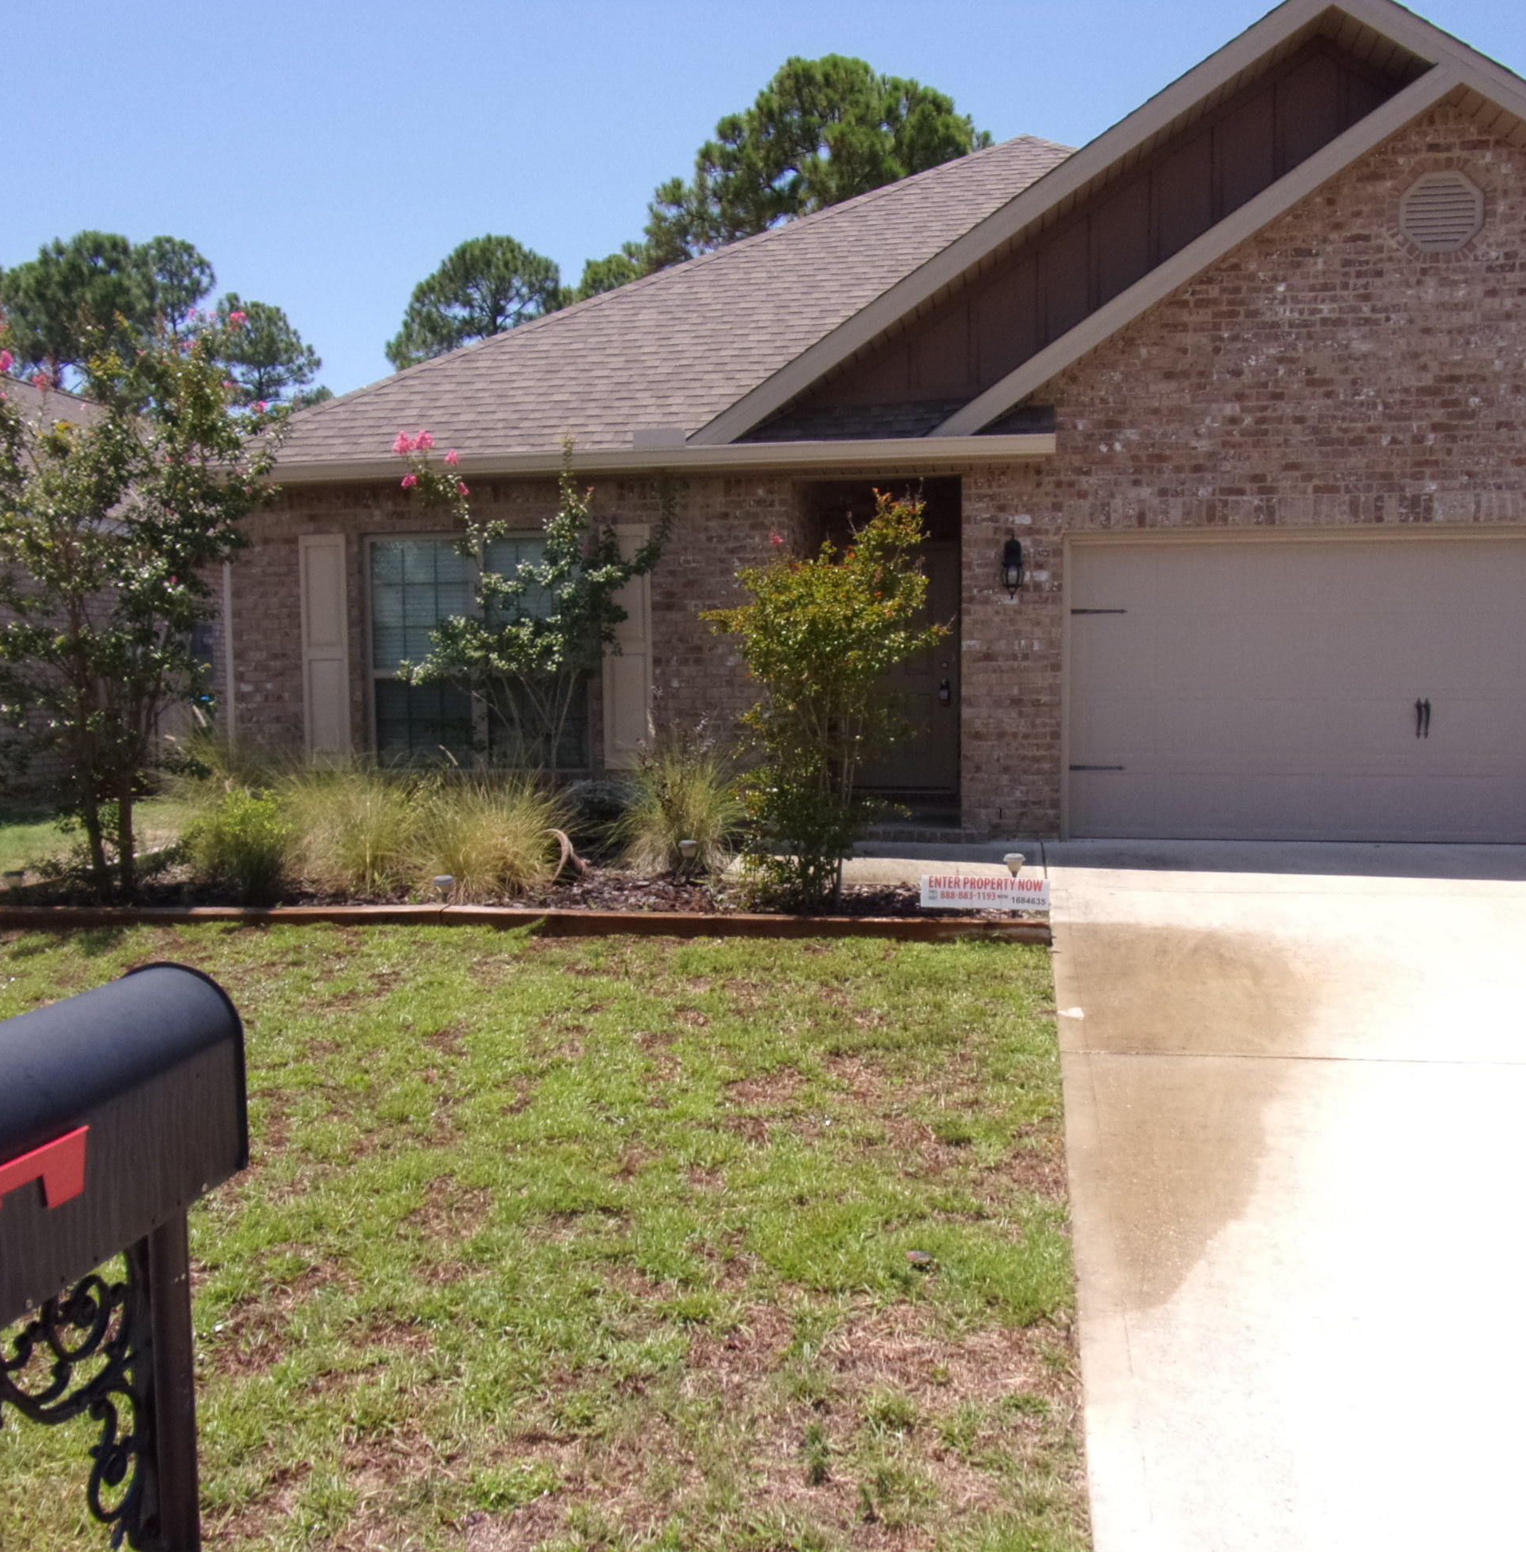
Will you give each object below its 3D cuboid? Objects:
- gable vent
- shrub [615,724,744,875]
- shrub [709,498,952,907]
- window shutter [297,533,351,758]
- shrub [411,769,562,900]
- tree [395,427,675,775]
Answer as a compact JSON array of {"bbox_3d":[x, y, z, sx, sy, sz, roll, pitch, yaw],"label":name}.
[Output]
[{"bbox_3d":[4.599,-3.817,9.715,0.550,0.550,0.060,0,4,9],"label":"gable vent"},{"bbox_3d":[-0.537,0.143,9.250,0.840,0.961,0.820,0,4,9],"label":"shrub"},{"bbox_3d":[0.346,-0.462,8.200,1.350,2.332,1.300,0,4,9],"label":"shrub"},{"bbox_3d":[-3.429,-0.953,11.207,0.380,1.820,0.050,0,4,9],"label":"window shutter"},{"bbox_3d":[-1.623,0.347,8.500,0.900,0.721,0.880,0,4,9],"label":"shrub"},{"bbox_3d":[-1.603,-0.921,9.950,1.850,2.914,1.550,0,4,9],"label":"tree"}]

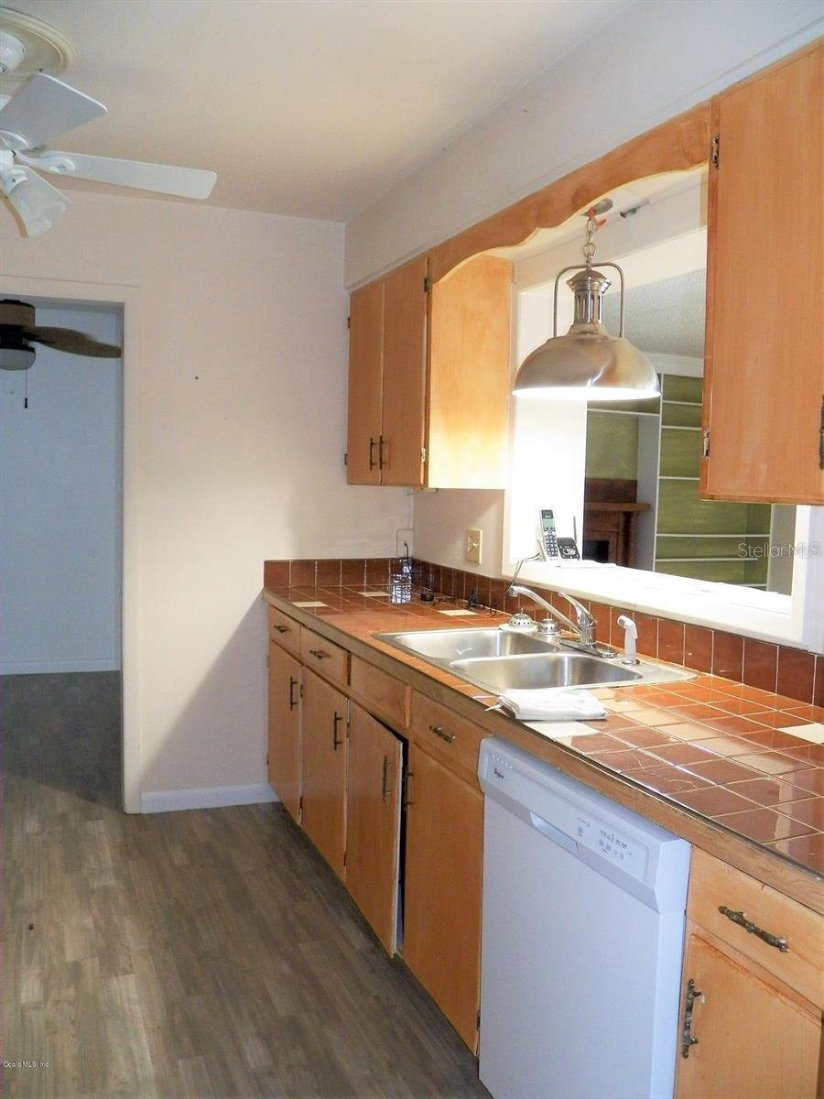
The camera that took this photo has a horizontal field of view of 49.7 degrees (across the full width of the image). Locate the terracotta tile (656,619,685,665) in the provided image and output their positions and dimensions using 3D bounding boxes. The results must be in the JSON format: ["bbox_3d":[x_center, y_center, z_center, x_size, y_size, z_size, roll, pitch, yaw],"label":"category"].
[{"bbox_3d":[0.704,0.250,2.406,0.010,0.112,0.106,-1,5,-23],"label":"terracotta tile"}]

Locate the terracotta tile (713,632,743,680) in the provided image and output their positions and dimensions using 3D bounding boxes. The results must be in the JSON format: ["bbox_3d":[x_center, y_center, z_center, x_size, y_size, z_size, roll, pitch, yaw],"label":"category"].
[{"bbox_3d":[0.789,0.268,2.211,0.010,0.112,0.106,-1,5,-23],"label":"terracotta tile"}]

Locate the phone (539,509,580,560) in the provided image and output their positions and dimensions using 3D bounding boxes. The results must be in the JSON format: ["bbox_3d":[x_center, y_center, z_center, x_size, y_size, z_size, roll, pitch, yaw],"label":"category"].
[{"bbox_3d":[0.541,-0.051,3.250,0.137,0.178,0.110,0,5,-12],"label":"phone"}]

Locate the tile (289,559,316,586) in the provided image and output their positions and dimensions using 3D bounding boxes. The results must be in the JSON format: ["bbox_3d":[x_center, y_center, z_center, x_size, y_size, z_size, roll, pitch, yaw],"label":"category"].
[{"bbox_3d":[-0.458,0.103,3.732,0.109,0.110,0.010,-1,5,-24],"label":"tile"}]

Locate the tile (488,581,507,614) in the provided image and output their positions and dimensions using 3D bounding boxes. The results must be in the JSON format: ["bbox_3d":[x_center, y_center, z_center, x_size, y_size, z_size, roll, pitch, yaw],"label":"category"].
[{"bbox_3d":[0.311,0.161,3.225,0.010,0.110,0.101,-1,5,-24],"label":"tile"}]

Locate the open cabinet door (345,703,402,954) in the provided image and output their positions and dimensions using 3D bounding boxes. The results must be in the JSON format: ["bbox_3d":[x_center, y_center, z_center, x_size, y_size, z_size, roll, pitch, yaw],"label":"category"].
[{"bbox_3d":[-0.115,0.800,2.634,0.020,0.610,0.465,-1,5,-20],"label":"open cabinet door"}]

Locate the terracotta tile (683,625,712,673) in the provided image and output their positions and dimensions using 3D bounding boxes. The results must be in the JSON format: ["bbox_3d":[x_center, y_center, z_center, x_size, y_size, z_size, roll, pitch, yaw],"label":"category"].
[{"bbox_3d":[0.747,0.259,2.309,0.010,0.112,0.106,-1,5,-23],"label":"terracotta tile"}]

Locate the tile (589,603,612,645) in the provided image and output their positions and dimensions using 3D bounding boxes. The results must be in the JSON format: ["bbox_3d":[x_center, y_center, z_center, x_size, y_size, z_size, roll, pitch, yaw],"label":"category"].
[{"bbox_3d":[0.578,0.224,2.700,0.010,0.112,0.106,-1,5,-23],"label":"tile"}]

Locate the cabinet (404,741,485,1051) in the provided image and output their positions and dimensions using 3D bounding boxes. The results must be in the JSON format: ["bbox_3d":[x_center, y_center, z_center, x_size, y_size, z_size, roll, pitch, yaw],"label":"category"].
[{"bbox_3d":[0.309,0.818,2.283,0.526,0.594,0.426,-1,5,-24],"label":"cabinet"}]

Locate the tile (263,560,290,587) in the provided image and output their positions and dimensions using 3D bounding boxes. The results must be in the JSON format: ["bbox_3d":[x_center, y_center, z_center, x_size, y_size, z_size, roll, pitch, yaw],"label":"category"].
[{"bbox_3d":[-0.560,0.106,3.687,0.109,0.110,0.010,-1,5,-24],"label":"tile"}]

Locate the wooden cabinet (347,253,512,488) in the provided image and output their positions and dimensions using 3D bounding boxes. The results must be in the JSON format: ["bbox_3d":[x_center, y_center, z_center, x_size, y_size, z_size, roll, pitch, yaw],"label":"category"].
[{"bbox_3d":[0.031,-0.645,3.423,0.314,0.799,0.814,-1,5,-24],"label":"wooden cabinet"}]

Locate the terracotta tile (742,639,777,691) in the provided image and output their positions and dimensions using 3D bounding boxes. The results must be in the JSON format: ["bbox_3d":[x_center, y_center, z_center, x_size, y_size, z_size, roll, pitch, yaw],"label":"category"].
[{"bbox_3d":[0.831,0.277,2.113,0.010,0.112,0.106,-1,5,-23],"label":"terracotta tile"}]

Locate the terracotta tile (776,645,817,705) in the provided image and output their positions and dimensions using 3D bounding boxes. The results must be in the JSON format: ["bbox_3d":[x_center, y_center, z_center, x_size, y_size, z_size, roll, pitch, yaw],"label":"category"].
[{"bbox_3d":[0.857,0.280,1.979,0.010,0.110,0.101,-1,5,-24],"label":"terracotta tile"}]

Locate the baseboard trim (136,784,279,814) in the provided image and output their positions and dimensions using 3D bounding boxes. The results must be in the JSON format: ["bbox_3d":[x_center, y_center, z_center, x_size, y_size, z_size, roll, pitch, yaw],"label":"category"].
[{"bbox_3d":[-0.845,1.053,3.781,0.590,0.086,0.014,-1,5,-23],"label":"baseboard trim"}]

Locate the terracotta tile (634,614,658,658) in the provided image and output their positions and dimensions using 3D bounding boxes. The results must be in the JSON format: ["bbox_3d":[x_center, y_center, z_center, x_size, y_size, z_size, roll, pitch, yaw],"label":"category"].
[{"bbox_3d":[0.662,0.241,2.504,0.010,0.112,0.106,-1,5,-23],"label":"terracotta tile"}]

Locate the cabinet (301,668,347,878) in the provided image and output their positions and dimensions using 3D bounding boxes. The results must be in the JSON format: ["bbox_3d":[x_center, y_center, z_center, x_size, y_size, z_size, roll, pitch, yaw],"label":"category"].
[{"bbox_3d":[-0.063,0.735,3.131,0.526,0.593,0.482,-1,5,-24],"label":"cabinet"}]

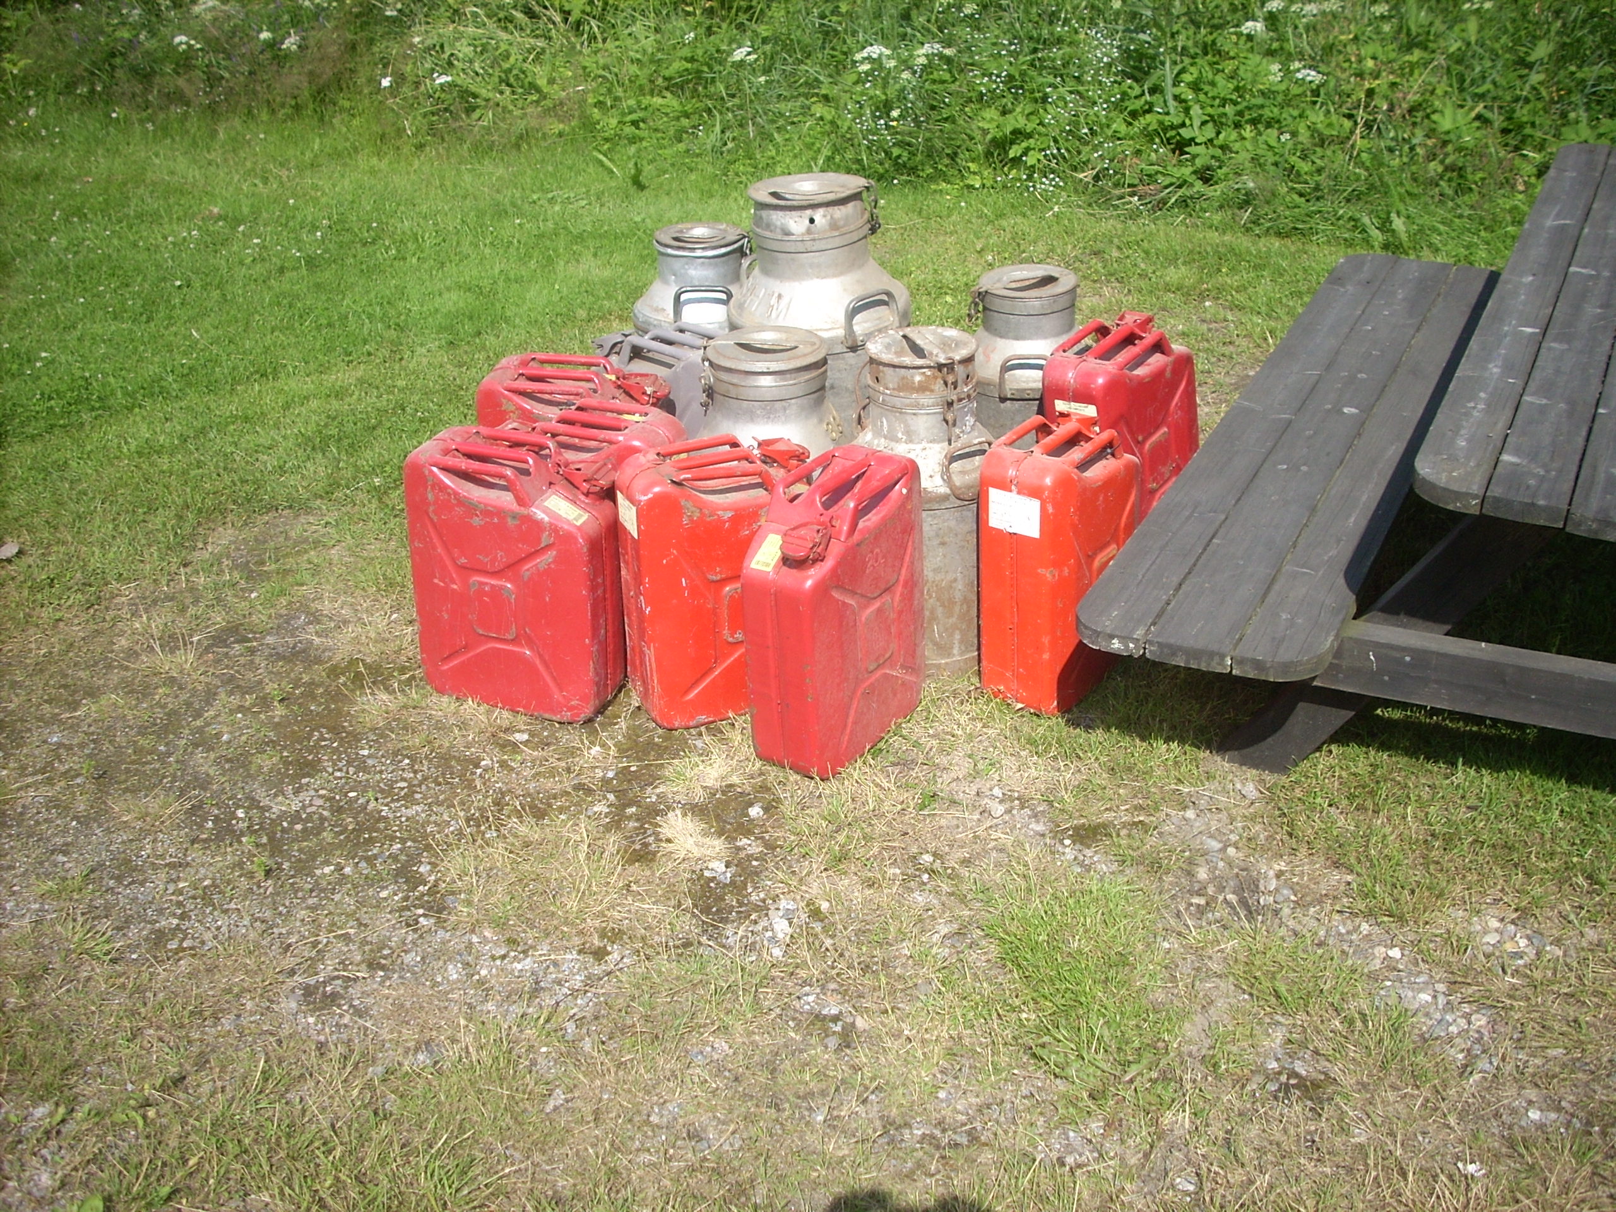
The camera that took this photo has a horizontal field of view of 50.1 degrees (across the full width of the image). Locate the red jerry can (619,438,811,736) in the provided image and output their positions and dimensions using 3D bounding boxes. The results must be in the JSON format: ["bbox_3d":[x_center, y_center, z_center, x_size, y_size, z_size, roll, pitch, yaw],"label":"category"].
[{"bbox_3d":[-0.138,-0.048,2.966,0.345,0.466,0.165,-13,28,-19],"label":"red jerry can"}]

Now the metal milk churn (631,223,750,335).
[{"bbox_3d":[-0.226,-0.583,3.956,0.310,0.550,0.310,-2,26,1],"label":"metal milk churn"}]

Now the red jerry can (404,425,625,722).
[{"bbox_3d":[-0.503,-0.055,2.984,0.345,0.466,0.165,10,27,21],"label":"red jerry can"}]

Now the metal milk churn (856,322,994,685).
[{"bbox_3d":[0.206,-0.187,3.079,0.264,0.587,0.264,-2,26,1],"label":"metal milk churn"}]

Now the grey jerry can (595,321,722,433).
[{"bbox_3d":[-0.262,-0.338,3.560,0.345,0.466,0.165,20,34,36],"label":"grey jerry can"}]

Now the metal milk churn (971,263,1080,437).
[{"bbox_3d":[0.470,-0.453,3.693,0.285,0.515,0.285,-2,26,1],"label":"metal milk churn"}]

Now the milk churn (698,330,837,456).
[{"bbox_3d":[-0.065,-0.236,3.252,0.295,0.535,0.295,-2,26,1],"label":"milk churn"}]

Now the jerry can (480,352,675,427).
[{"bbox_3d":[-0.456,-0.244,3.379,0.345,0.466,0.165,3,28,8],"label":"jerry can"}]

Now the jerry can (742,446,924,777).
[{"bbox_3d":[0.049,0.005,2.832,0.165,0.466,0.345,12,29,29],"label":"jerry can"}]

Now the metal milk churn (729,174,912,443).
[{"bbox_3d":[0.018,-0.552,3.709,0.380,0.700,0.380,-2,26,1],"label":"metal milk churn"}]

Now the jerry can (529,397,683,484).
[{"bbox_3d":[-0.380,-0.129,3.140,0.345,0.466,0.165,9,28,20],"label":"jerry can"}]

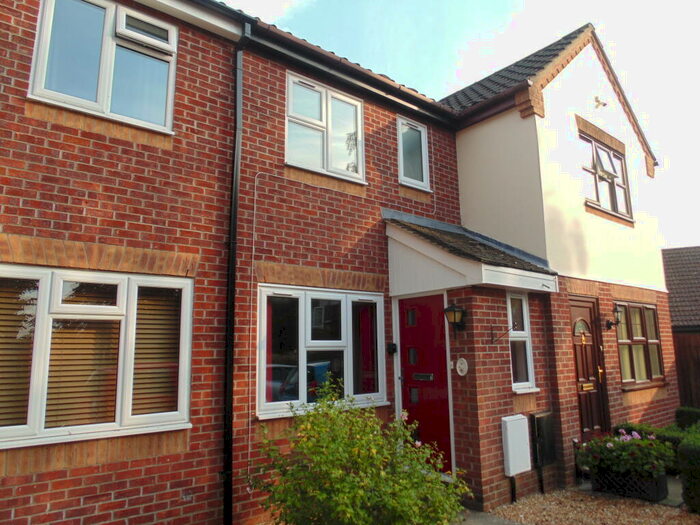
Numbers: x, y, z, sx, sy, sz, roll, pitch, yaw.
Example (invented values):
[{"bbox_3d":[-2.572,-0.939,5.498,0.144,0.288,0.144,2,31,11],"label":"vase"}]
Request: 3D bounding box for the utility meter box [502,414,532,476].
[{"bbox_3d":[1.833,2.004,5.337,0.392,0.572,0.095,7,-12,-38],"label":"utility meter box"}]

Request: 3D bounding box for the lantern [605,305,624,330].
[{"bbox_3d":[3.836,0.784,7.002,0.160,0.360,0.220,7,-12,-38],"label":"lantern"}]

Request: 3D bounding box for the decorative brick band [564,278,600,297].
[{"bbox_3d":[3.208,0.345,6.755,0.905,0.217,0.100,7,-12,-38],"label":"decorative brick band"}]

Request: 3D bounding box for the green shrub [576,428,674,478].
[{"bbox_3d":[3.119,2.165,5.534,0.580,0.440,0.900,7,-12,-38],"label":"green shrub"}]

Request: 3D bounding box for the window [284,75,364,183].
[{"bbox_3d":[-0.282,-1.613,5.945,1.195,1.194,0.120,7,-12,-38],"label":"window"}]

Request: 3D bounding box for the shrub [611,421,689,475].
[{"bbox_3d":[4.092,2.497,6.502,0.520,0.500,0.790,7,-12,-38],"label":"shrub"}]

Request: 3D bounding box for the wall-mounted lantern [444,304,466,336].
[{"bbox_3d":[1.163,0.625,5.247,0.255,0.340,0.180,7,-12,-38],"label":"wall-mounted lantern"}]

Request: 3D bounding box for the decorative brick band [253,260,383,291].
[{"bbox_3d":[-0.267,0.187,5.636,1.865,0.217,0.100,7,-12,-38],"label":"decorative brick band"}]

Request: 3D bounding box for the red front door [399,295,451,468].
[{"bbox_3d":[0.885,1.360,5.723,0.060,1.905,0.750,7,-12,-38],"label":"red front door"}]

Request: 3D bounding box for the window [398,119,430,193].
[{"bbox_3d":[0.899,-1.529,6.880,0.655,1.025,0.090,7,-12,-38],"label":"window"}]

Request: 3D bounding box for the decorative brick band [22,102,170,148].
[{"bbox_3d":[-2.183,-1.198,4.311,1.190,0.152,0.070,7,-12,-38],"label":"decorative brick band"}]

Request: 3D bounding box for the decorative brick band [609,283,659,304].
[{"bbox_3d":[4.579,0.515,7.842,1.830,0.230,0.070,7,-12,-38],"label":"decorative brick band"}]

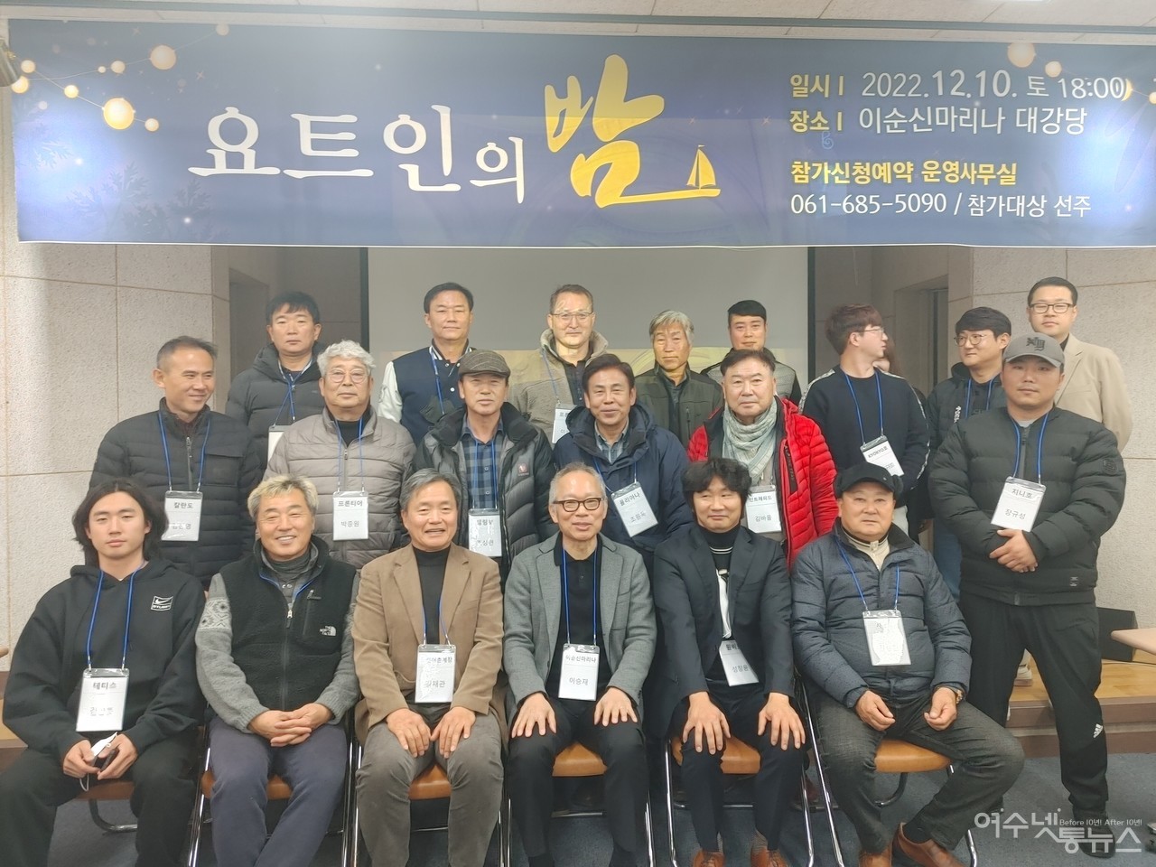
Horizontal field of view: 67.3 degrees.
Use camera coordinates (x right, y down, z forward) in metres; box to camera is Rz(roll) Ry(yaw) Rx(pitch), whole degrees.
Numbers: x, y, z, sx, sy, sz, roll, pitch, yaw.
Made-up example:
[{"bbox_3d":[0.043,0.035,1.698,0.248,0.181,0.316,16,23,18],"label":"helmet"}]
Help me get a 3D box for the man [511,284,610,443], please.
[{"bbox_3d":[-0.029,0.251,3.653,0.540,1.760,0.340,-1,1,-2],"label":"man"}]

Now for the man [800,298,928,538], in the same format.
[{"bbox_3d":[1.222,0.293,3.700,0.530,1.700,0.360,0,1,14],"label":"man"}]

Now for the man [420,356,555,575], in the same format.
[{"bbox_3d":[-0.327,0.542,3.152,0.570,1.700,0.350,-1,1,-6],"label":"man"}]

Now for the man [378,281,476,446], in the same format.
[{"bbox_3d":[-0.512,0.253,3.603,0.570,1.770,0.340,-1,1,-6],"label":"man"}]

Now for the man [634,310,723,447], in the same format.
[{"bbox_3d":[0.412,0.307,3.682,0.530,1.670,0.330,0,2,7],"label":"man"}]

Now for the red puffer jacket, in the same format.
[{"bbox_3d":[0.677,0.232,3.210,0.600,0.740,0.370,0,2,21],"label":"red puffer jacket"}]

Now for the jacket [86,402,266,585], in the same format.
[{"bbox_3d":[-1.372,0.253,3.010,0.620,0.740,0.360,-1,2,-26],"label":"jacket"}]

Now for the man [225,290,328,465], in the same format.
[{"bbox_3d":[-1.155,0.291,3.520,0.550,1.740,0.370,-1,1,-13],"label":"man"}]

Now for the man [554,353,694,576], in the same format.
[{"bbox_3d":[0.160,0.554,3.050,0.530,1.680,0.370,0,1,10],"label":"man"}]

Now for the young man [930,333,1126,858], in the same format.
[{"bbox_3d":[1.576,0.510,3.040,0.620,1.750,0.440,0,1,25],"label":"young man"}]

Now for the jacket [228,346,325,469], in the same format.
[{"bbox_3d":[-1.159,0.021,3.520,0.560,0.740,0.360,-1,1,-13],"label":"jacket"}]

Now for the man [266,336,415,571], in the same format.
[{"bbox_3d":[-0.832,0.544,3.060,0.540,1.710,0.360,-1,1,-18],"label":"man"}]

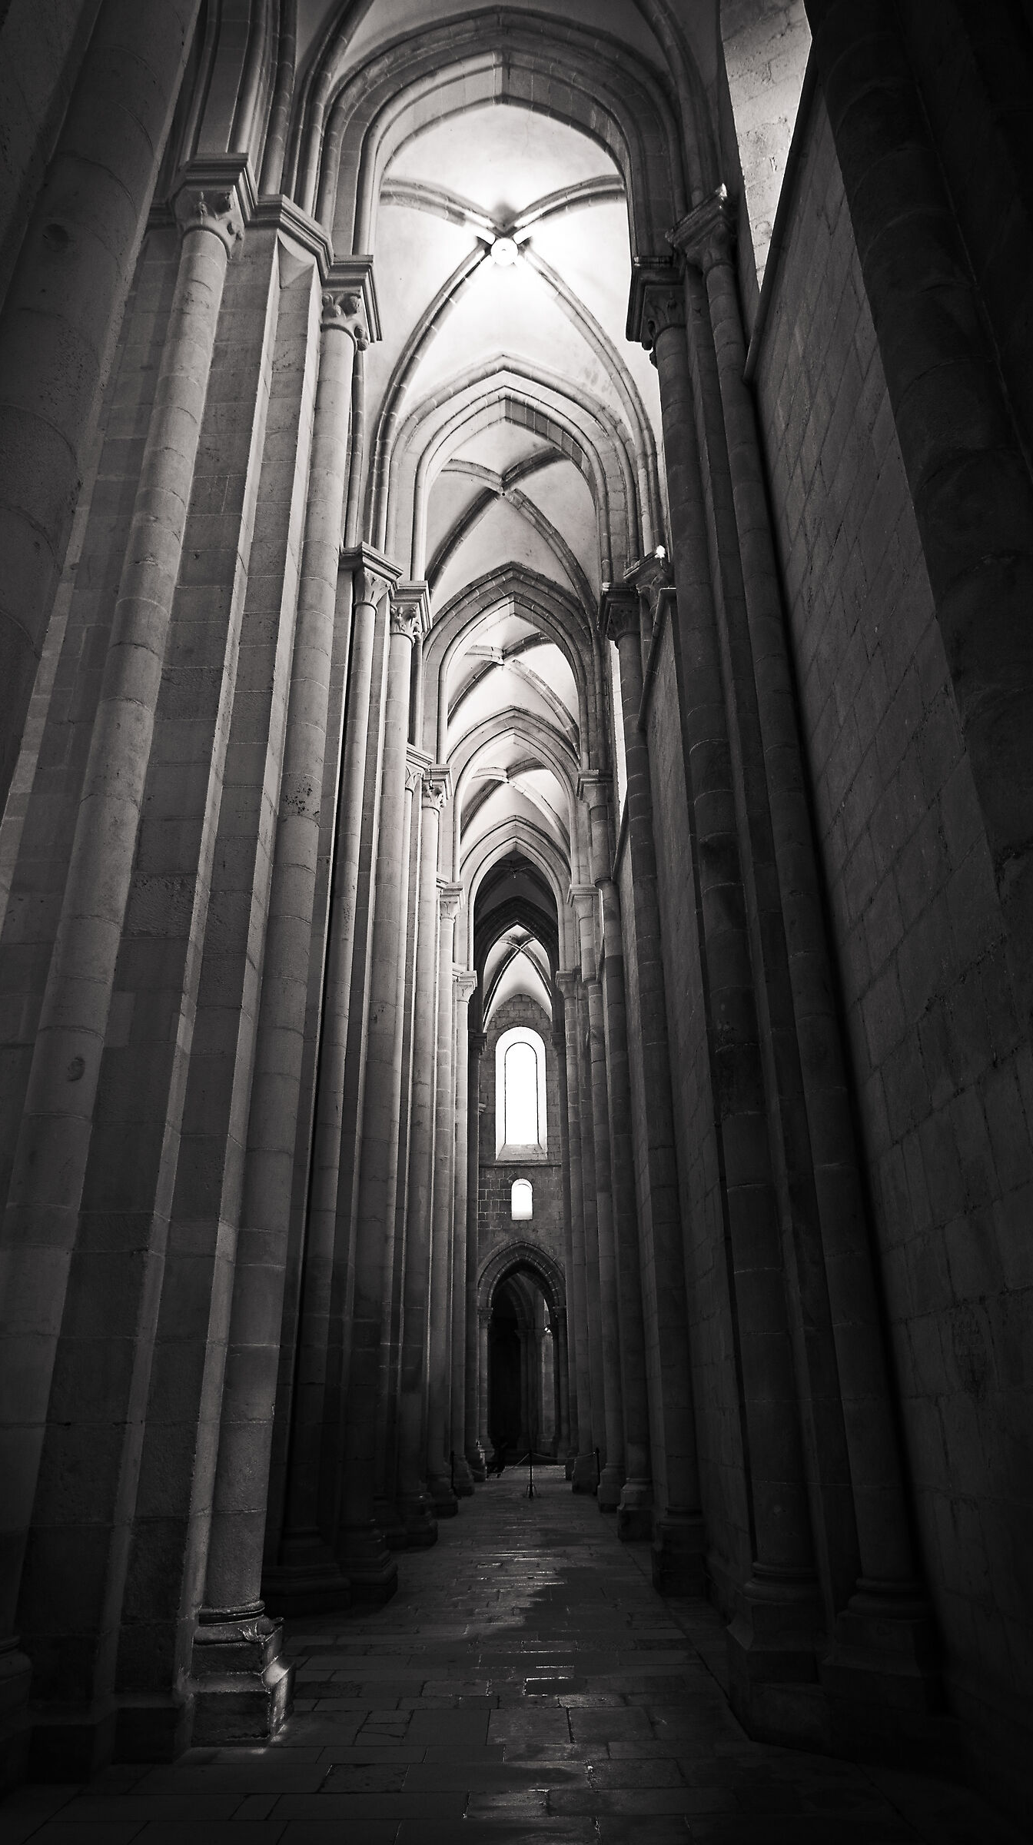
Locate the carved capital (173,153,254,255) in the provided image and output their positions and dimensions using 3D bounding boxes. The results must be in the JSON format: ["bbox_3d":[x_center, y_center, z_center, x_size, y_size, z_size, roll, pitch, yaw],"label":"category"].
[{"bbox_3d":[-3.247,-7.376,11.324,0.912,0.852,0.791,0,-25,0],"label":"carved capital"}]

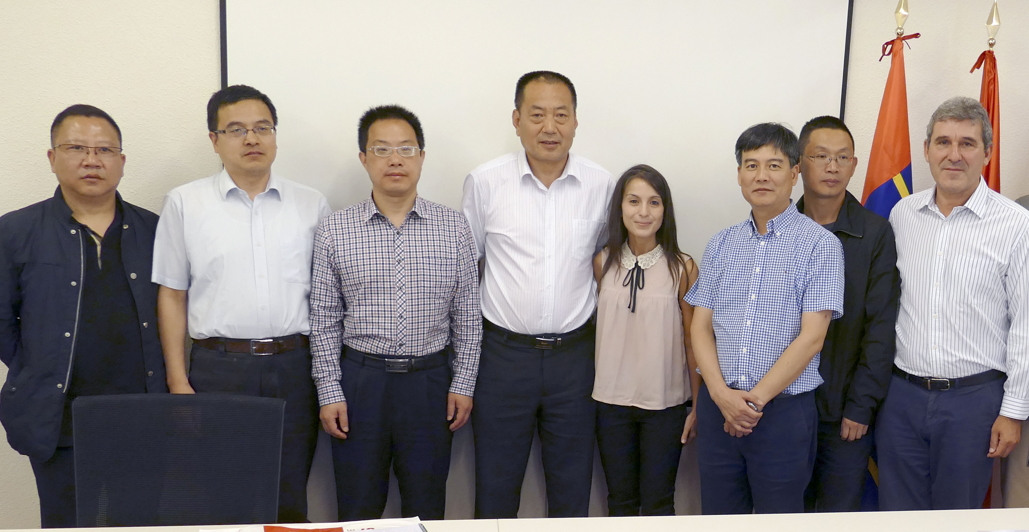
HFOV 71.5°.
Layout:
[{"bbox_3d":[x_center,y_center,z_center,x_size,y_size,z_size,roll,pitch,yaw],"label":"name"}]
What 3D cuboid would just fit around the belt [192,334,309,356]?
[{"bbox_3d":[-0.788,0.231,2.140,0.355,0.055,0.270,-1,7,-22],"label":"belt"}]

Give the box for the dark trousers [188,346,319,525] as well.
[{"bbox_3d":[-0.804,0.712,2.198,0.380,0.978,0.290,-1,7,-22],"label":"dark trousers"}]

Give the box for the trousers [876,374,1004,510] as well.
[{"bbox_3d":[1.224,0.791,2.087,0.380,0.973,0.290,6,8,33],"label":"trousers"}]

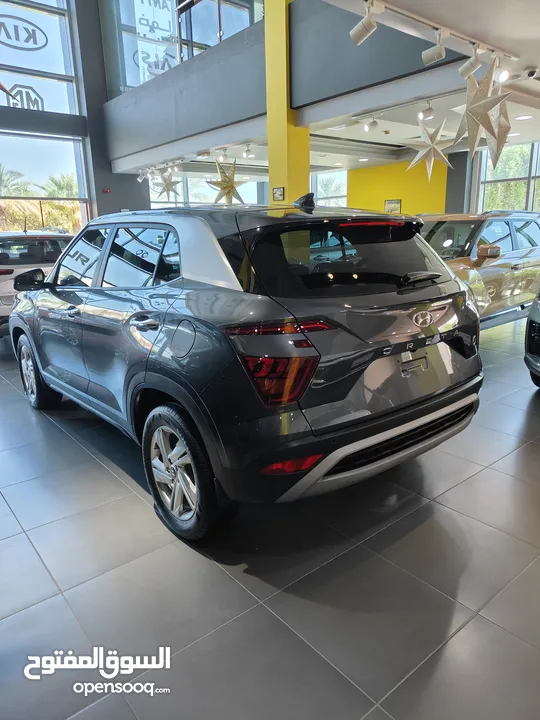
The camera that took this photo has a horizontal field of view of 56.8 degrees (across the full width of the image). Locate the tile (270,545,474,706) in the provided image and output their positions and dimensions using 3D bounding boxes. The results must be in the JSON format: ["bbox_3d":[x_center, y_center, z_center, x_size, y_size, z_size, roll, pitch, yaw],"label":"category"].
[{"bbox_3d":[0.390,1.002,2.007,0.604,0.010,0.604,-13,18,-38],"label":"tile"}]

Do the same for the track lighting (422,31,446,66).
[{"bbox_3d":[0.962,-1.819,2.920,0.096,0.180,0.170,-11,17,-34],"label":"track lighting"}]

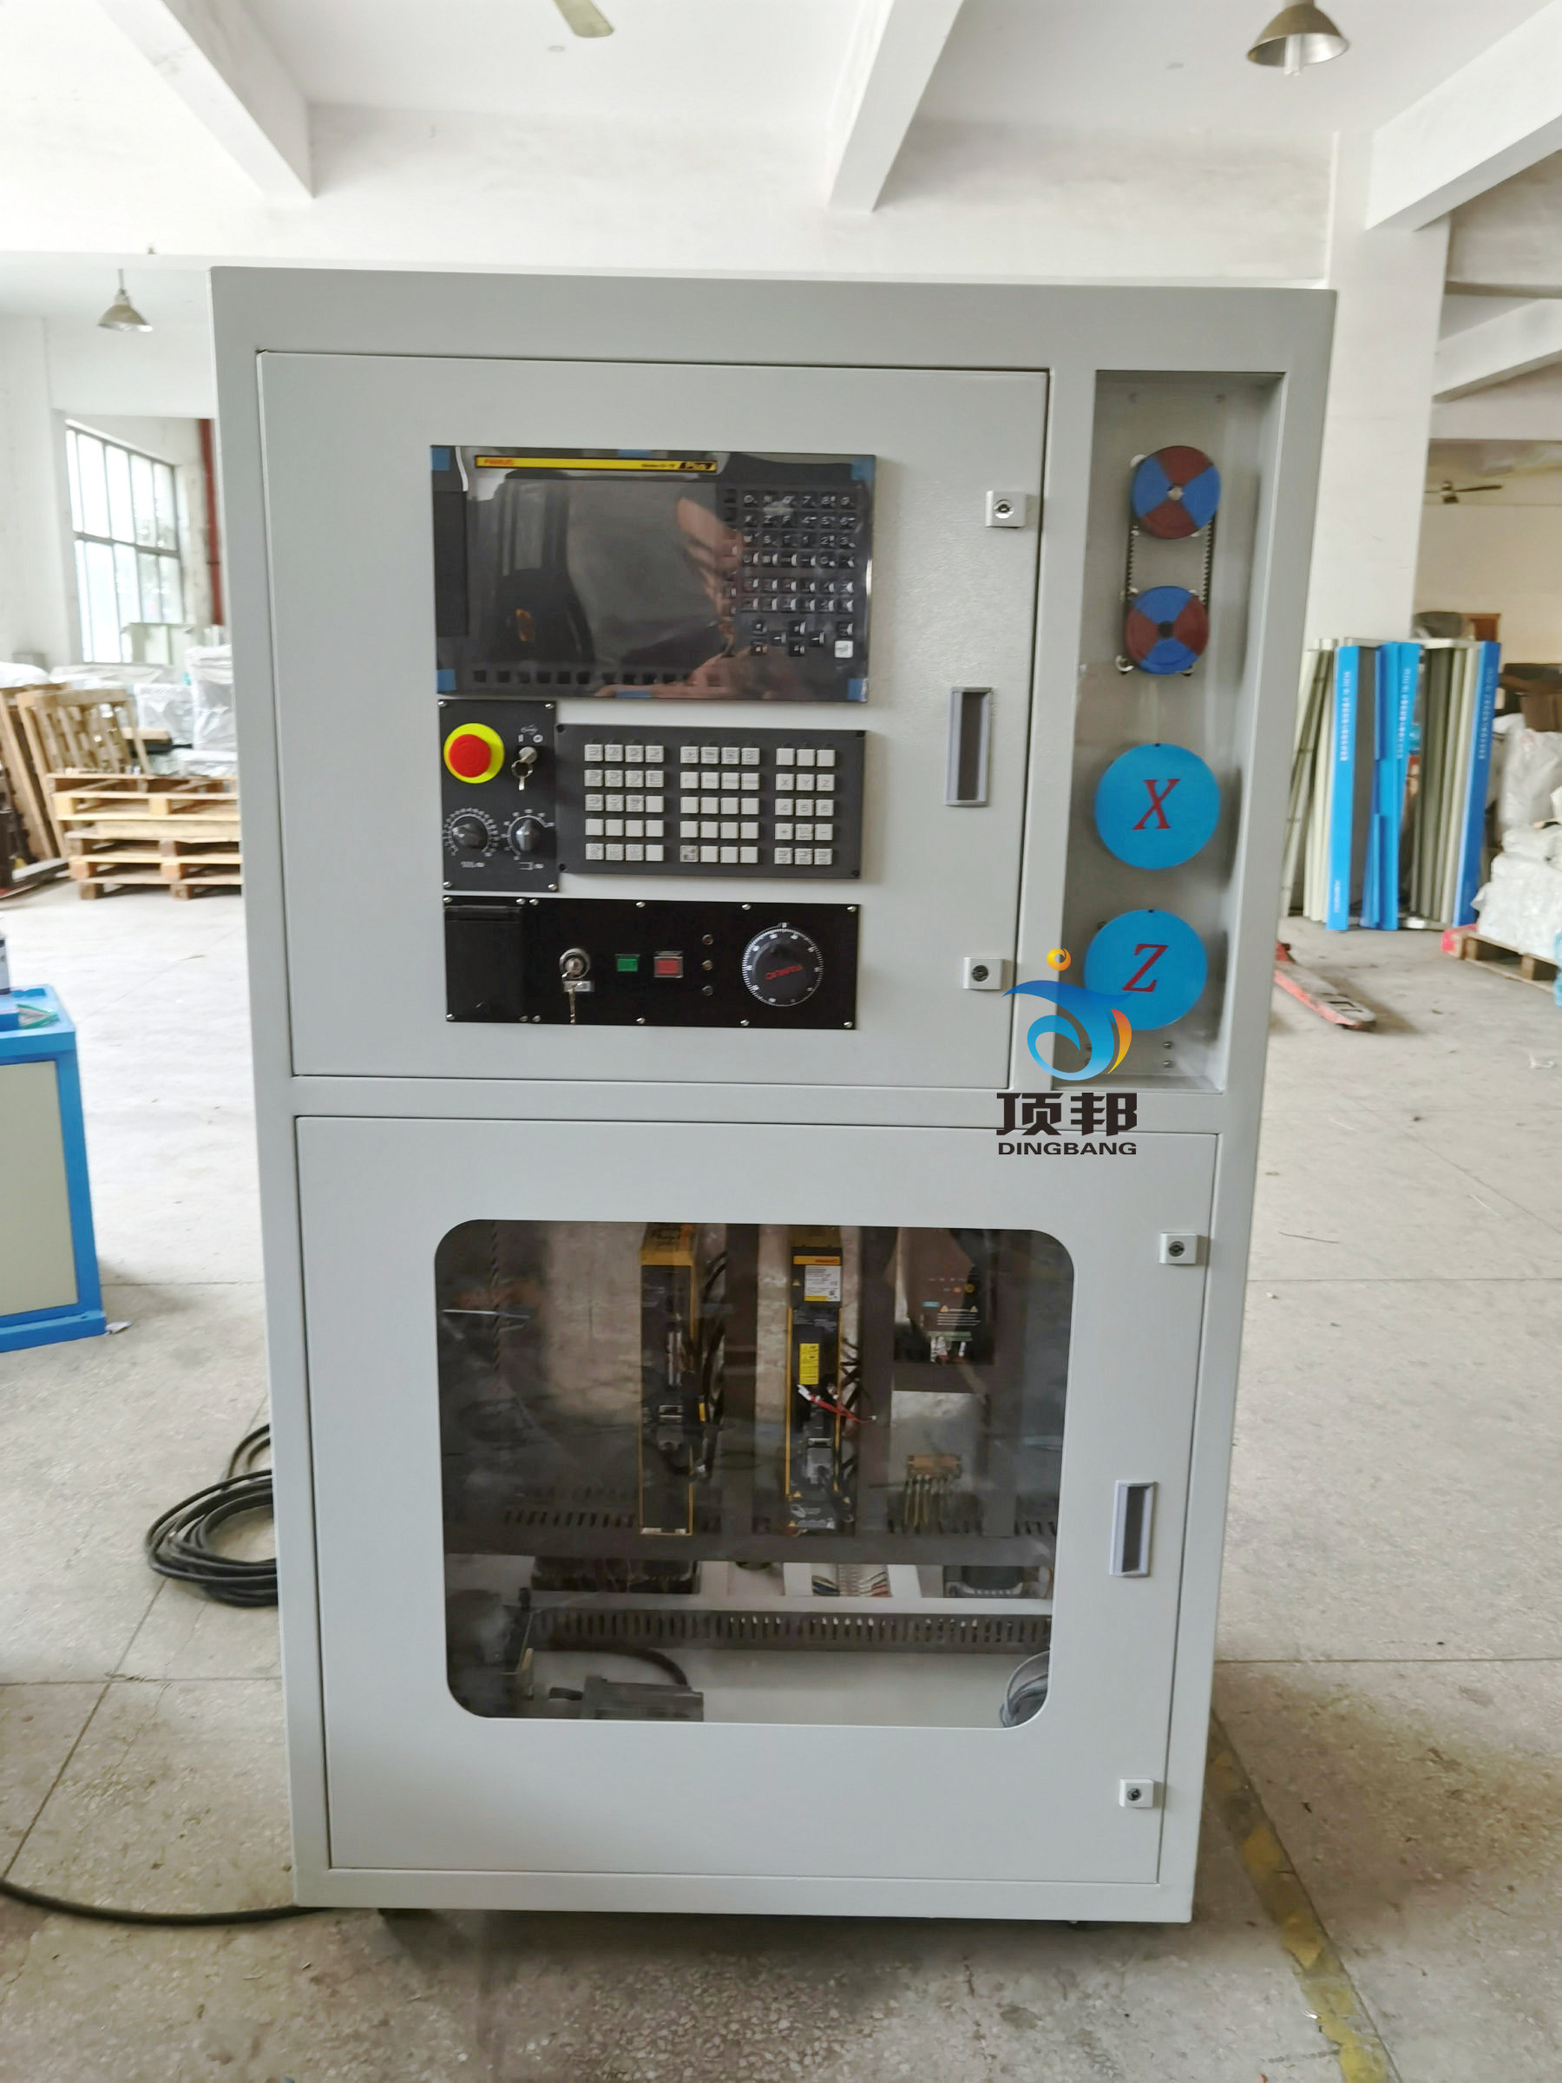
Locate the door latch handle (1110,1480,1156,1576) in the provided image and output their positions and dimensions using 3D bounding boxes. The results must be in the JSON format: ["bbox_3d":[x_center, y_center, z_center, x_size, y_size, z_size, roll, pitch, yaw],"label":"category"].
[{"bbox_3d":[0.367,0.510,1.704,0.040,0.107,0.020,1,13,0],"label":"door latch handle"}]

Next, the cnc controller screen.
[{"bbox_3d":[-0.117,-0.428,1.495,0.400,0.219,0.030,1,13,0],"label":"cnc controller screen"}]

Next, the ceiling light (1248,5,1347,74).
[{"bbox_3d":[2.036,-3.987,6.358,0.387,0.380,0.387,1,13,0],"label":"ceiling light"}]

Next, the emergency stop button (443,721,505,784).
[{"bbox_3d":[-0.287,-0.266,1.507,0.057,0.057,0.036,1,13,0],"label":"emergency stop button"}]

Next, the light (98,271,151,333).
[{"bbox_3d":[-4.980,-5.602,12.313,0.387,0.420,0.387,1,13,0],"label":"light"}]

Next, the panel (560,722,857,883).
[{"bbox_3d":[-0.067,-0.226,1.533,0.290,0.139,0.020,1,13,0],"label":"panel"}]

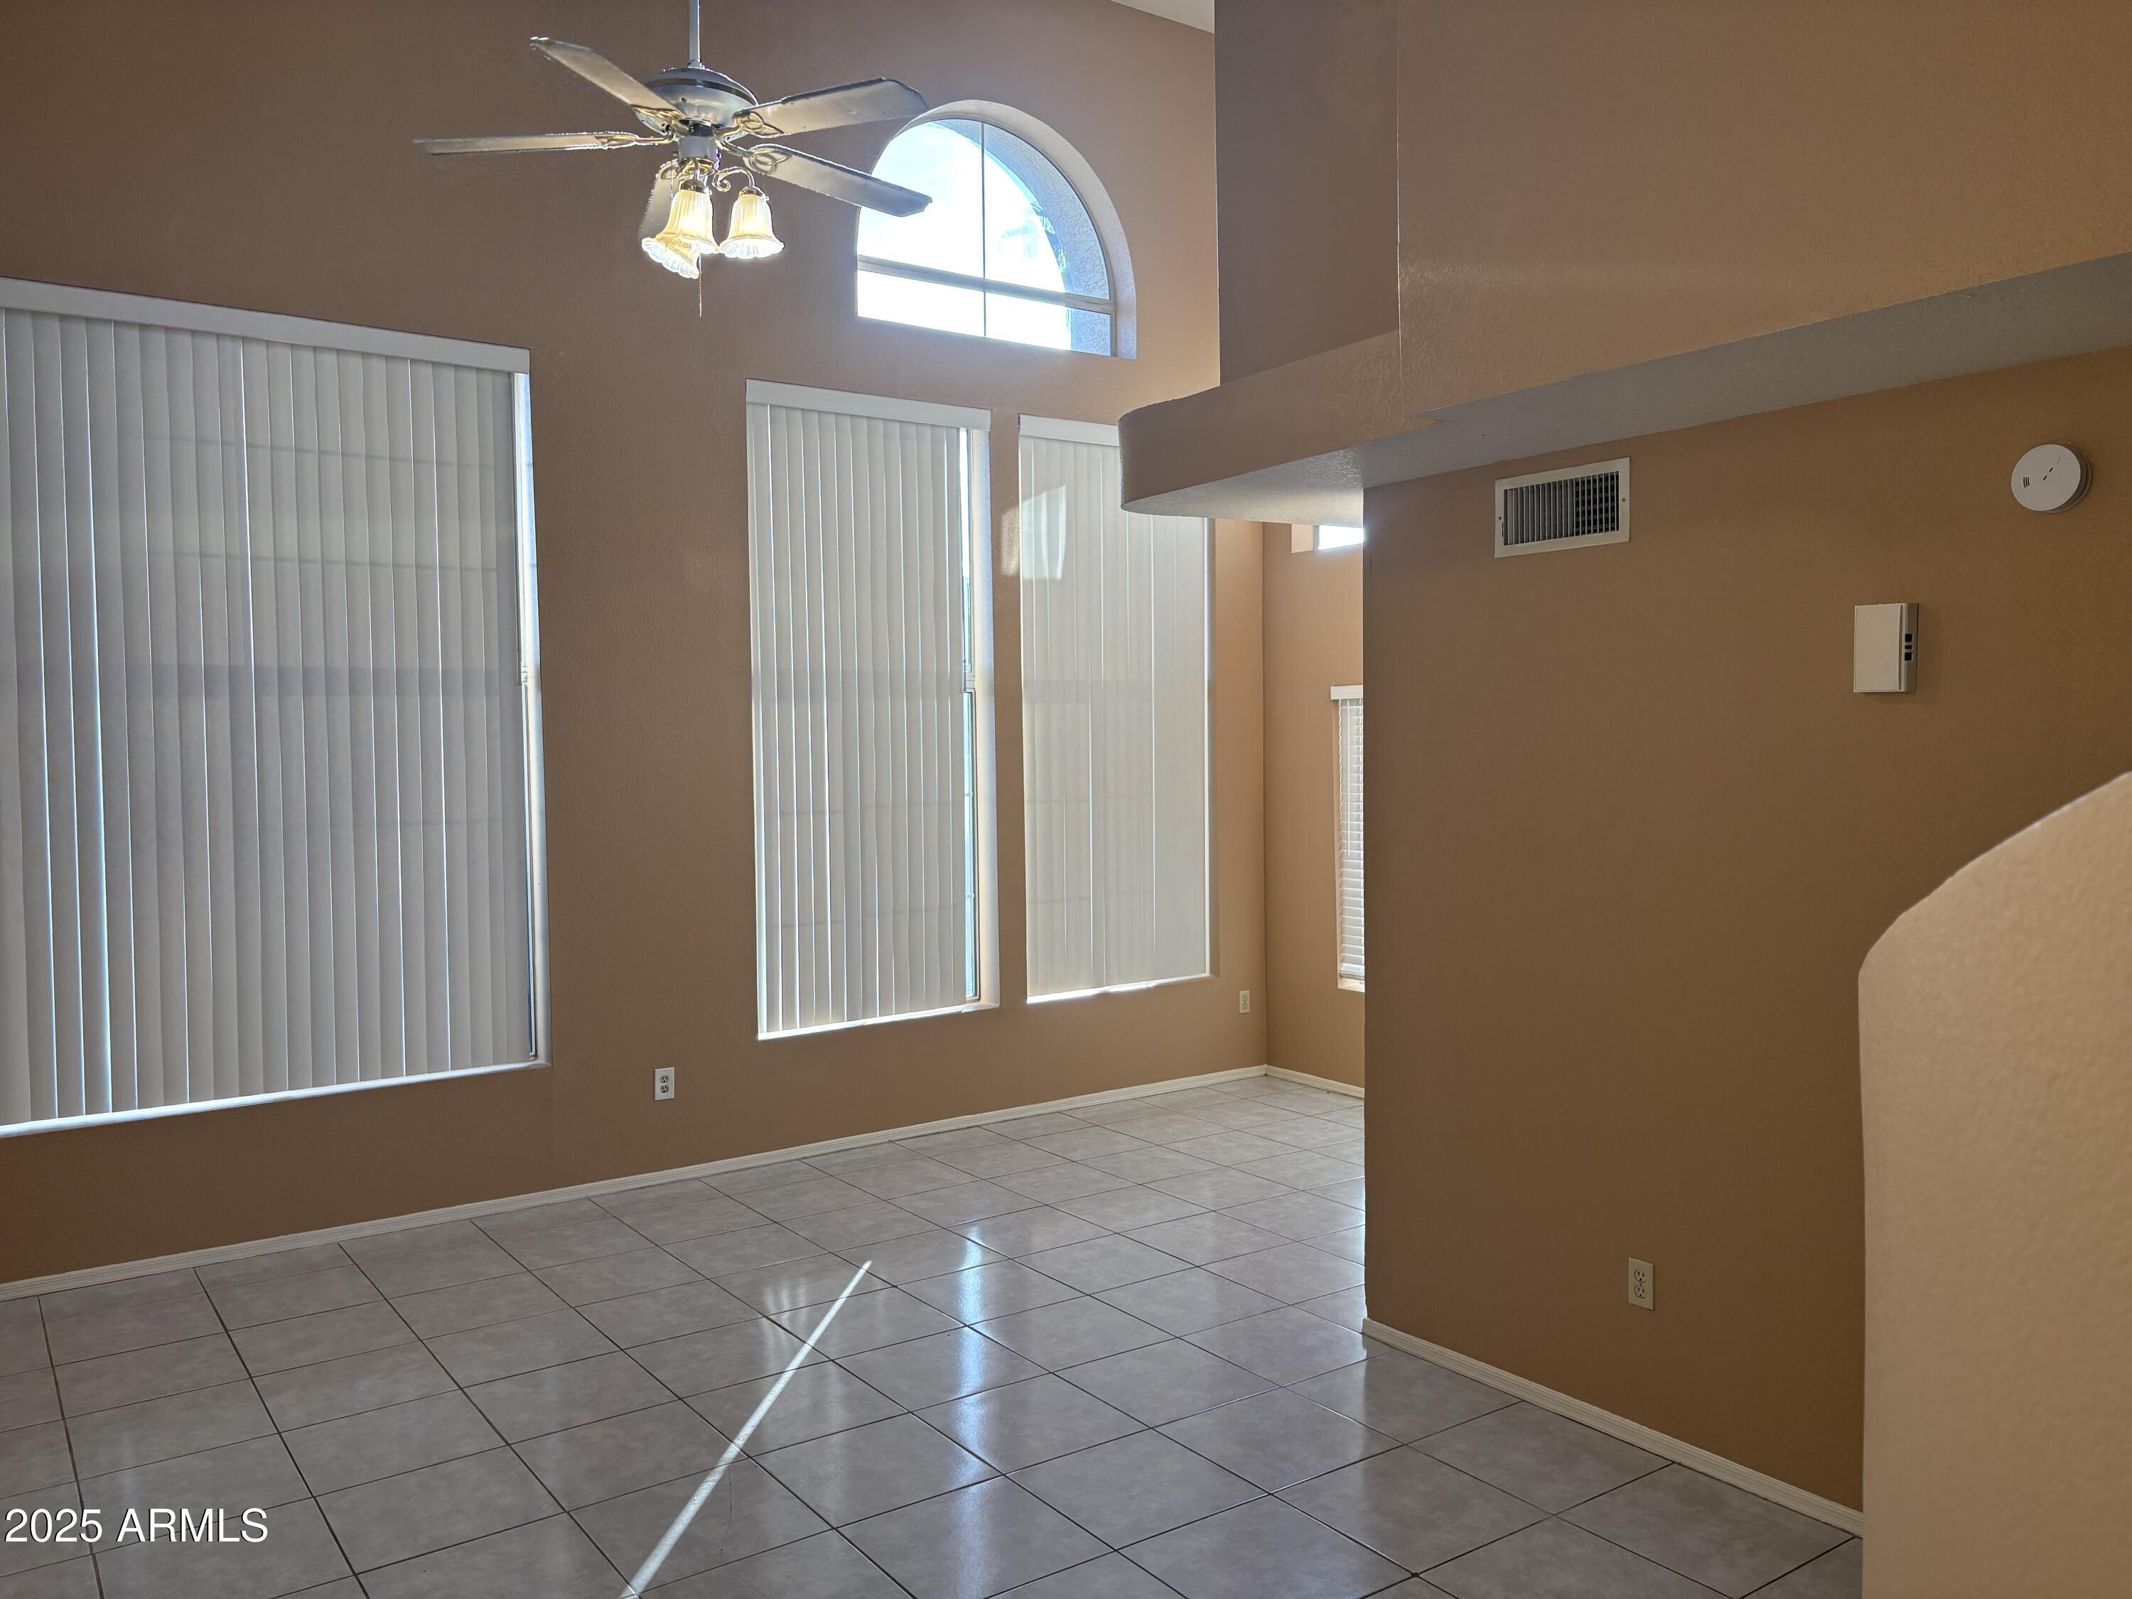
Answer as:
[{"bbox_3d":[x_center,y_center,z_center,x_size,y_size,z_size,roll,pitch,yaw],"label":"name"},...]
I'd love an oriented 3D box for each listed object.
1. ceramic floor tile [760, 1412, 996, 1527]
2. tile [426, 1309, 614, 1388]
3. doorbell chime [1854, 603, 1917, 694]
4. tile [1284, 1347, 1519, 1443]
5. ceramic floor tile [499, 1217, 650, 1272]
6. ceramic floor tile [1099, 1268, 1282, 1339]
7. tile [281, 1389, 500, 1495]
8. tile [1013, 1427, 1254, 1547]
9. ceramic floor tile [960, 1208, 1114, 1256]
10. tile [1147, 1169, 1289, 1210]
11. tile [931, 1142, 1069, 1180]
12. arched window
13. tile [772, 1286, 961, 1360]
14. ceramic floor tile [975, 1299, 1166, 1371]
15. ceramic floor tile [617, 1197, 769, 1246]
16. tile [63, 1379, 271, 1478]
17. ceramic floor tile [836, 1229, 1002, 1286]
[{"bbox_3d":[-0.462,1.631,3.887,0.448,0.010,0.448,-2,2,-35],"label":"ceramic floor tile"},{"bbox_3d":[-1.593,1.607,4.702,0.443,0.010,0.443,-2,2,-35],"label":"tile"},{"bbox_3d":[1.727,-0.316,3.371,0.050,0.182,0.108,-2,3,-35],"label":"doorbell chime"},{"bbox_3d":[0.908,1.604,4.321,0.447,0.010,0.447,-2,2,-35],"label":"tile"},{"bbox_3d":[-1.767,1.594,5.758,0.447,0.010,0.447,-2,2,-35],"label":"ceramic floor tile"},{"bbox_3d":[0.385,1.566,4.992,0.443,0.010,0.443,-2,2,-35],"label":"ceramic floor tile"},{"bbox_3d":[-1.719,1.643,4.102,0.449,0.010,0.447,-2,2,-35],"label":"tile"},{"bbox_3d":[0.166,1.631,3.804,0.447,0.010,0.447,-2,2,-35],"label":"tile"},{"bbox_3d":[-0.134,1.566,5.800,0.447,0.010,0.447,-2,2,-35],"label":"ceramic floor tile"},{"bbox_3d":[0.612,1.536,6.302,0.449,0.010,0.447,-2,2,-35],"label":"tile"},{"bbox_3d":[-0.273,1.520,6.713,0.443,0.010,0.443,-2,2,-35],"label":"tile"},{"bbox_3d":[-0.378,-2.633,7.461,1.515,1.050,0.090,-2,3,-35],"label":"arched window"},{"bbox_3d":[-0.614,1.603,4.912,0.447,0.010,0.447,-2,2,-35],"label":"tile"},{"bbox_3d":[0.016,1.598,4.802,0.447,0.010,0.447,-2,2,-35],"label":"ceramic floor tile"},{"bbox_3d":[-1.390,1.563,5.959,0.447,0.010,0.447,-2,2,-35],"label":"ceramic floor tile"},{"bbox_3d":[-2.351,1.649,4.217,0.448,0.010,0.448,-2,2,-35],"label":"tile"},{"bbox_3d":[-0.503,1.578,5.515,0.448,0.010,0.448,-2,2,-35],"label":"ceramic floor tile"}]

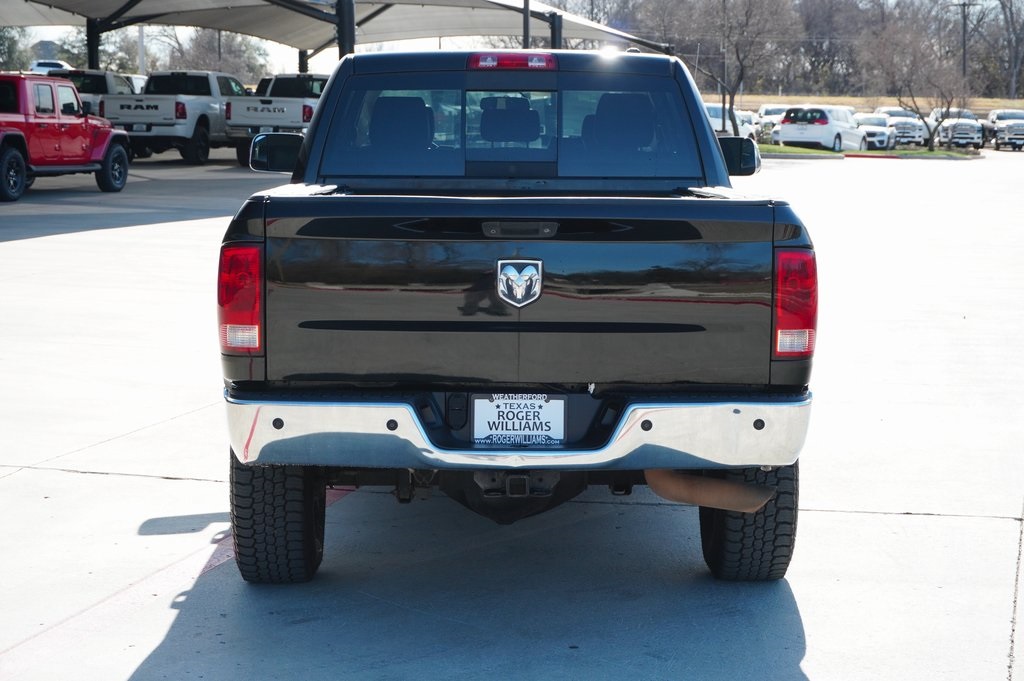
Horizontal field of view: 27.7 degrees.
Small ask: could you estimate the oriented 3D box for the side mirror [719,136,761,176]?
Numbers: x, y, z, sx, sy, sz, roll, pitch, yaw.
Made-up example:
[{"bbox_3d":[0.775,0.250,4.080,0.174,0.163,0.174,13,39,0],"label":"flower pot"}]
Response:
[{"bbox_3d":[1.121,-0.946,10.650,0.310,0.215,0.200,0,7,-1],"label":"side mirror"}]

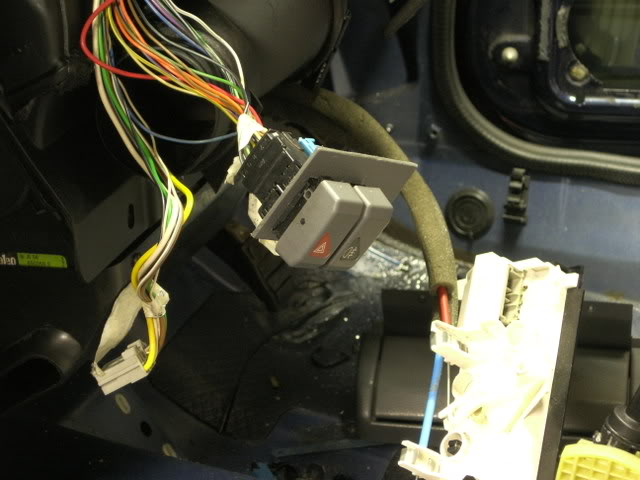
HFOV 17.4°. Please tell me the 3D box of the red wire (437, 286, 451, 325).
[{"bbox_3d":[0.059,0.031,1.000,0.005,0.020,0.005,-8,-9,0],"label":"red wire"}]

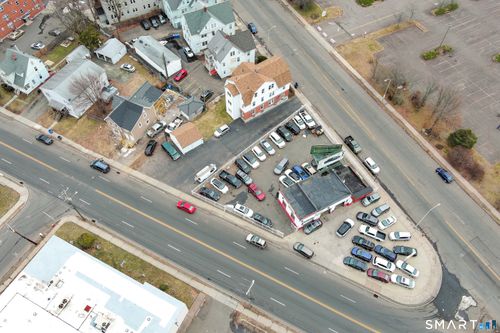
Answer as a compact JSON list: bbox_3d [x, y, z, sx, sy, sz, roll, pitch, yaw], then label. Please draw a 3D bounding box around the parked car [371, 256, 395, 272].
[{"bbox_3d":[28.570,20.801,85.510,4.500,1.600,1.800,19,57,12],"label":"parked car"}]

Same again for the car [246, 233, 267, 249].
[{"bbox_3d":[1.415,16.019,87.627,4.641,1.720,1.869,23,57,15],"label":"car"}]

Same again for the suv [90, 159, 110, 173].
[{"bbox_3d":[-36.765,-0.034,98.559,4.900,1.700,1.900,19,60,12],"label":"suv"}]

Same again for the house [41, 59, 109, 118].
[{"bbox_3d":[-49.105,-22.440,112.351,11.200,7.900,14.400,22,59,15],"label":"house"}]

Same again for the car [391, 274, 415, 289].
[{"bbox_3d":[31.868,23.810,83.525,4.800,1.450,1.810,18,57,12],"label":"car"}]

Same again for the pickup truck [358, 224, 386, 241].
[{"bbox_3d":[27.679,14.781,90.862,5.850,1.850,2.000,20,59,13],"label":"pickup truck"}]

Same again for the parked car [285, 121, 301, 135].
[{"bbox_3d":[11.466,-10.375,107.689,1.870,1.720,4.600,-28,61,-17],"label":"parked car"}]

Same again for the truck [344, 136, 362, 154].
[{"bbox_3d":[25.863,-5.675,101.683,1.950,1.800,5.250,-29,62,-17],"label":"truck"}]

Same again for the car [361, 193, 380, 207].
[{"bbox_3d":[28.739,7.785,95.718,4.800,1.460,1.830,-26,60,-16],"label":"car"}]

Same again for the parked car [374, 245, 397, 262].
[{"bbox_3d":[29.199,18.616,86.360,4.700,1.650,1.900,26,61,16],"label":"parked car"}]

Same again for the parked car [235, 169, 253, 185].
[{"bbox_3d":[-1.476,2.443,97.395,1.838,1.600,4.743,-36,62,-23],"label":"parked car"}]

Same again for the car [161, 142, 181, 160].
[{"bbox_3d":[-20.175,-4.027,102.427,1.920,1.800,5.250,-37,63,-23],"label":"car"}]

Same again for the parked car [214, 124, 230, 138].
[{"bbox_3d":[-7.272,-9.402,106.352,4.350,1.580,1.780,-37,63,-23],"label":"parked car"}]

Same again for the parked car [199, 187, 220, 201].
[{"bbox_3d":[-9.424,6.311,94.517,4.800,1.450,1.850,20,60,13],"label":"parked car"}]

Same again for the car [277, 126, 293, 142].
[{"bbox_3d":[9.057,-8.515,105.874,1.800,1.470,4.550,-32,61,-20],"label":"car"}]

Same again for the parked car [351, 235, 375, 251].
[{"bbox_3d":[24.745,16.671,87.618,4.896,1.420,1.838,23,57,15],"label":"parked car"}]

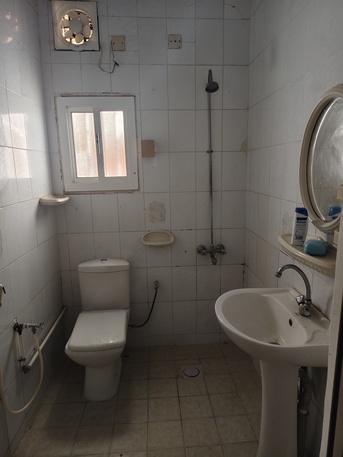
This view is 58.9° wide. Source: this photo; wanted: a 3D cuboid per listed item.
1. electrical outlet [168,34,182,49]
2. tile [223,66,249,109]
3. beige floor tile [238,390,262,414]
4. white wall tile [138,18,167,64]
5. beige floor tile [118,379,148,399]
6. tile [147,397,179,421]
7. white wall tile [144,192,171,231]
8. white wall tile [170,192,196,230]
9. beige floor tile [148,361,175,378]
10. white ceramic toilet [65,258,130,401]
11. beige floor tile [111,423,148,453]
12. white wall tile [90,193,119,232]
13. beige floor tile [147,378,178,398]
[{"bbox_3d":[0.030,-1.308,2.124,0.090,0.090,0.020,-2,11,-3],"label":"electrical outlet"},{"bbox_3d":[0.472,-1.028,2.223,0.188,0.298,0.010,-2,11,-3],"label":"tile"},{"bbox_3d":[0.551,1.107,1.935,0.200,0.010,0.193,-2,11,-3],"label":"beige floor tile"},{"bbox_3d":[-0.131,-1.304,2.123,0.200,0.300,0.010,-2,11,-4],"label":"white wall tile"},{"bbox_3d":[-0.258,1.097,2.069,0.200,0.010,0.193,-2,11,-3],"label":"beige floor tile"},{"bbox_3d":[-0.042,1.139,1.915,0.198,0.010,0.196,-2,11,-3],"label":"tile"},{"bbox_3d":[-0.104,-0.126,2.365,0.200,0.300,0.010,-2,11,-3],"label":"white wall tile"},{"bbox_3d":[0.091,-0.138,2.375,0.200,0.300,0.010,-2,11,-3],"label":"white wall tile"},{"bbox_3d":[-0.075,1.054,2.270,0.200,0.010,0.193,-2,11,-3],"label":"beige floor tile"},{"bbox_3d":[-0.478,0.678,2.156,0.375,0.810,0.650,-2,11,-3],"label":"white ceramic toilet"},{"bbox_3d":[-0.229,1.179,1.711,0.200,0.010,0.195,-2,11,-3],"label":"beige floor tile"},{"bbox_3d":[-0.503,-0.115,2.330,0.200,0.300,0.010,-2,11,-4],"label":"white wall tile"},{"bbox_3d":[-0.055,1.100,2.092,0.200,0.010,0.195,-2,11,-3],"label":"beige floor tile"}]

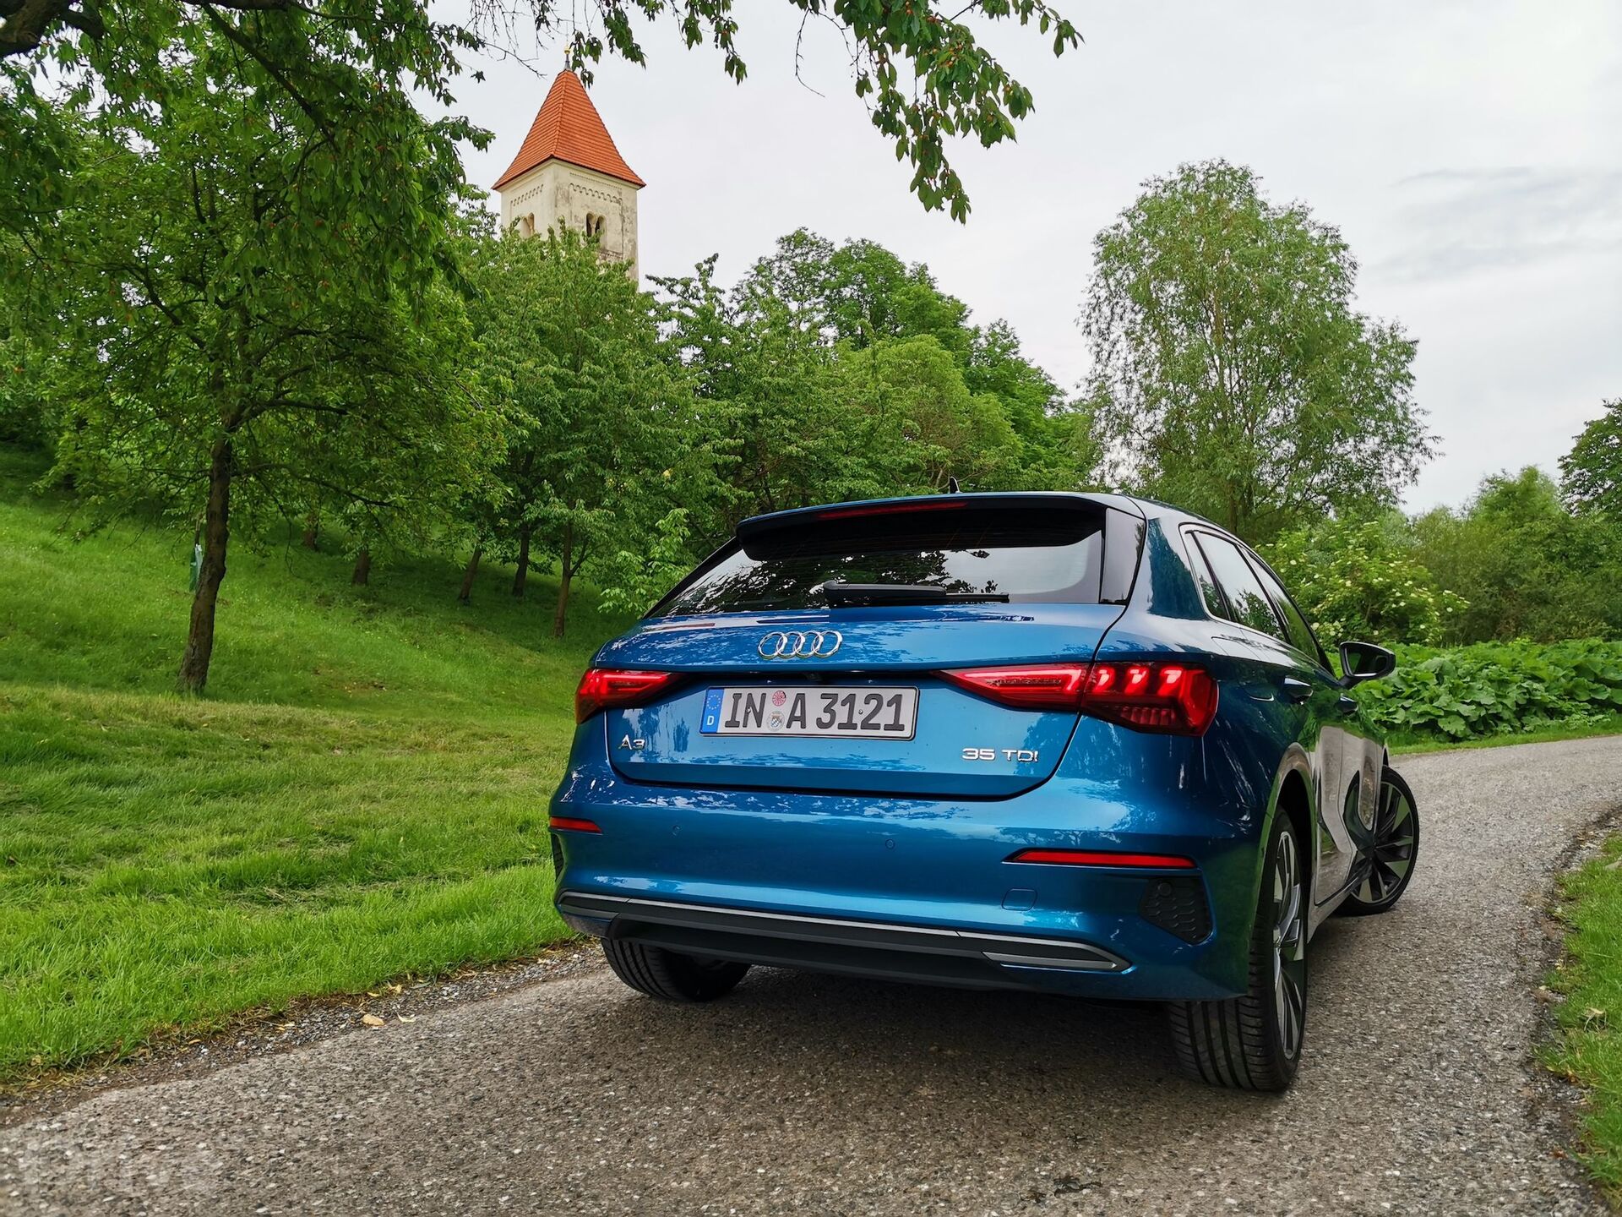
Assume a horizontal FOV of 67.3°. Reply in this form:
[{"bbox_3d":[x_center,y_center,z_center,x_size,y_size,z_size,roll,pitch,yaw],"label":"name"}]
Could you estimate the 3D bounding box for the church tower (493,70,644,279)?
[{"bbox_3d":[-13.305,-20.504,67.240,6.000,19.000,6.000,2,-4,-45],"label":"church tower"}]

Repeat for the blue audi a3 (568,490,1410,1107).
[{"bbox_3d":[0.985,0.498,4.405,1.860,1.445,4.340,-2,-6,29],"label":"blue audi a3"}]

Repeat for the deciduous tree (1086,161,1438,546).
[{"bbox_3d":[11.600,-4.600,32.000,9.100,14.500,8.700,-2,-3,20],"label":"deciduous tree"}]

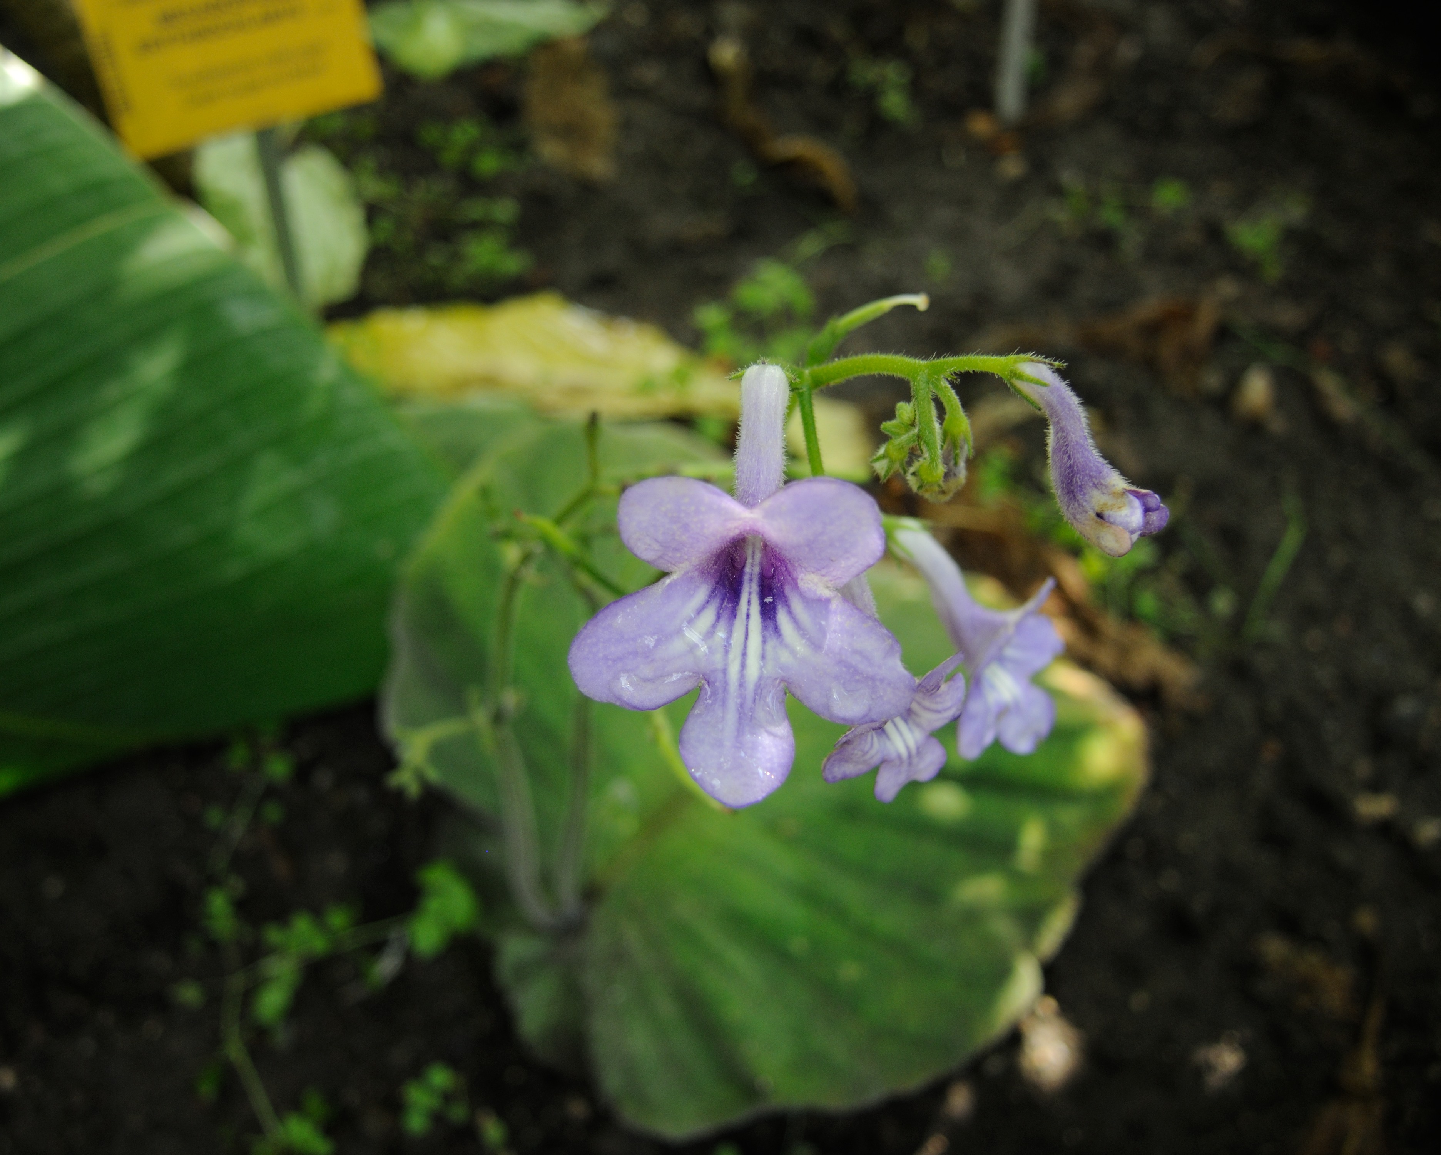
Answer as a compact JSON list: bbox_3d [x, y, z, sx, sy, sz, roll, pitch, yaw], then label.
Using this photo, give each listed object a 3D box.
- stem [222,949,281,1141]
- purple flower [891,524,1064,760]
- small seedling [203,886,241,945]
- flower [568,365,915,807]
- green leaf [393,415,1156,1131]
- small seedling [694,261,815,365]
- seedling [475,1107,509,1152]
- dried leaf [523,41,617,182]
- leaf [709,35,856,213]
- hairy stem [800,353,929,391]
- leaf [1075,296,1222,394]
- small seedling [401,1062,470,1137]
[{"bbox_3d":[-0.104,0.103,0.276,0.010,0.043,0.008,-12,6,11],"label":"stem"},{"bbox_3d":[0.034,0.009,0.162,0.025,0.028,0.023,28,47,29],"label":"purple flower"},{"bbox_3d":[-0.105,0.071,0.262,0.008,0.008,0.011,0,40,0],"label":"small seedling"},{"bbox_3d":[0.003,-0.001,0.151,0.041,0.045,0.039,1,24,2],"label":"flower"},{"bbox_3d":[0.006,0.024,0.280,0.170,0.045,0.155,28,47,29],"label":"green leaf"},{"bbox_3d":[0.013,-0.102,0.480,0.045,0.028,0.038,0,44,0],"label":"small seedling"},{"bbox_3d":[-0.050,0.121,0.273,0.008,0.006,0.009,0,44,0],"label":"seedling"},{"bbox_3d":[-0.072,-0.224,0.600,0.048,0.025,0.140,0,40,0],"label":"dried leaf"},{"bbox_3d":[0.030,-0.218,0.600,0.045,0.030,0.180,-10,41,-12],"label":"leaf"},{"bbox_3d":[0.016,-0.023,0.140,0.014,0.004,0.003,0,40,0],"label":"hairy stem"},{"bbox_3d":[0.165,-0.090,0.480,0.056,0.018,0.045,0,44,0],"label":"leaf"},{"bbox_3d":[-0.063,0.115,0.275,0.015,0.011,0.015,0,44,0],"label":"small seedling"}]

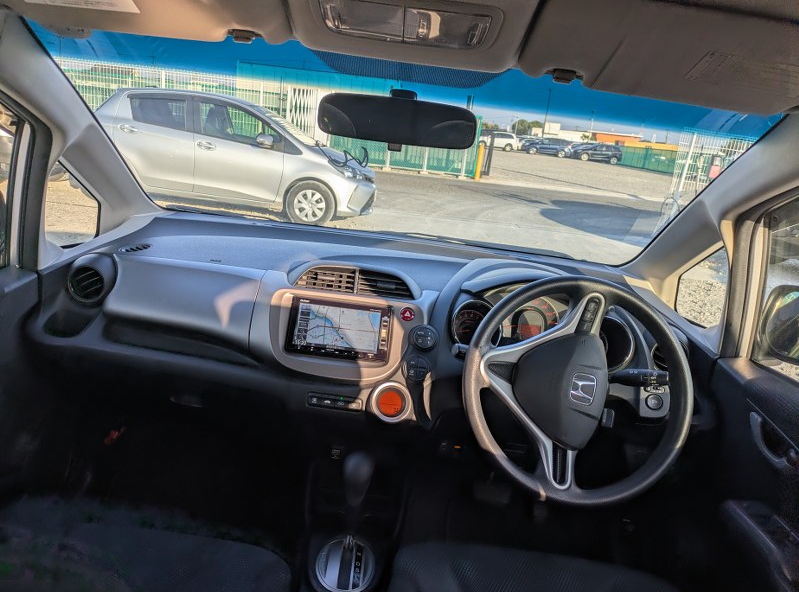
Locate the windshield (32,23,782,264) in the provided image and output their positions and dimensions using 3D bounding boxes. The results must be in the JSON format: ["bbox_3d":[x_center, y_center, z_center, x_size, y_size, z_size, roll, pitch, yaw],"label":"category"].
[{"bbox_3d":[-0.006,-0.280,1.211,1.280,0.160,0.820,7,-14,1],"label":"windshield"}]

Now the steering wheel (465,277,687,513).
[{"bbox_3d":[0.291,0.148,0.960,0.370,0.370,0.110,8,-12,3],"label":"steering wheel"}]

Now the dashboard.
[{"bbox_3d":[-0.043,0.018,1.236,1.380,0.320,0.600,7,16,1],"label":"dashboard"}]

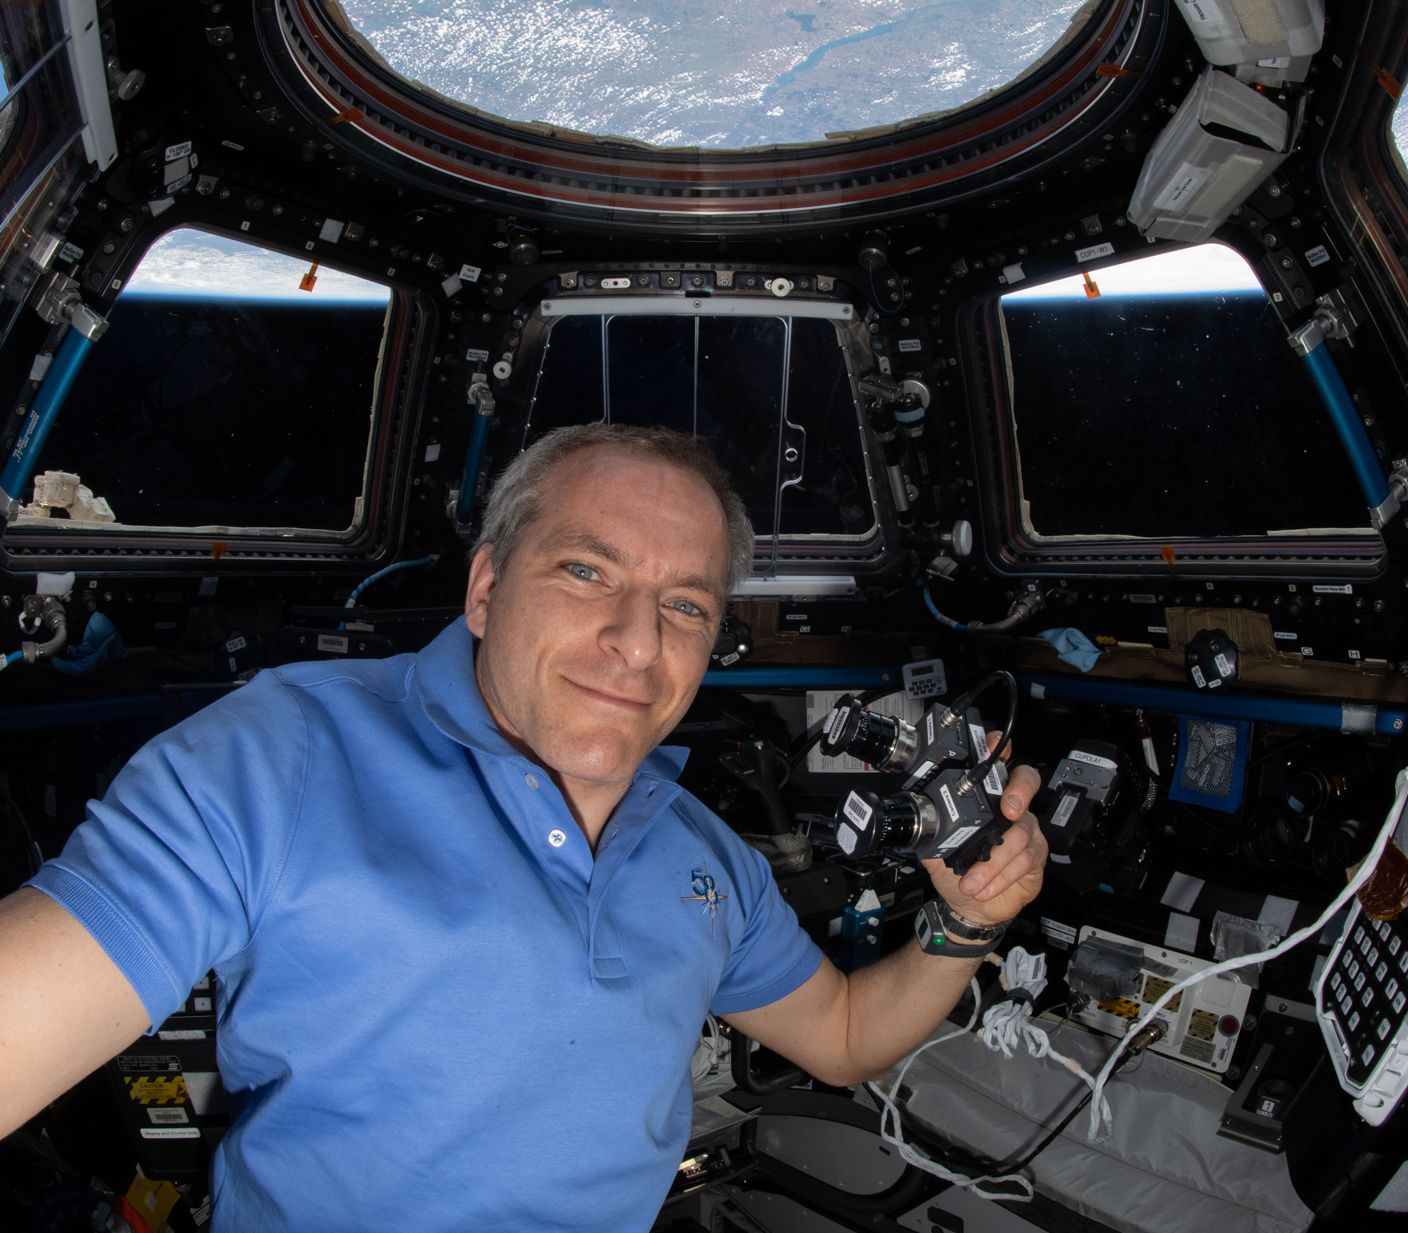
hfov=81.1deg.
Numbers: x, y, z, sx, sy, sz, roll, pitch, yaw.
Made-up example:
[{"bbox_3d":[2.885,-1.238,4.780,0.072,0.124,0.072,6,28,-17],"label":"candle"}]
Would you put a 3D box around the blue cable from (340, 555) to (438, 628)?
[{"bbox_3d":[-0.510,-0.041,1.335,0.050,0.126,0.190,2,3,42],"label":"blue cable"}]

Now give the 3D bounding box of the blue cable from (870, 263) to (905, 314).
[{"bbox_3d":[0.247,-0.444,1.109,0.049,0.077,0.032,1,3,12],"label":"blue cable"}]

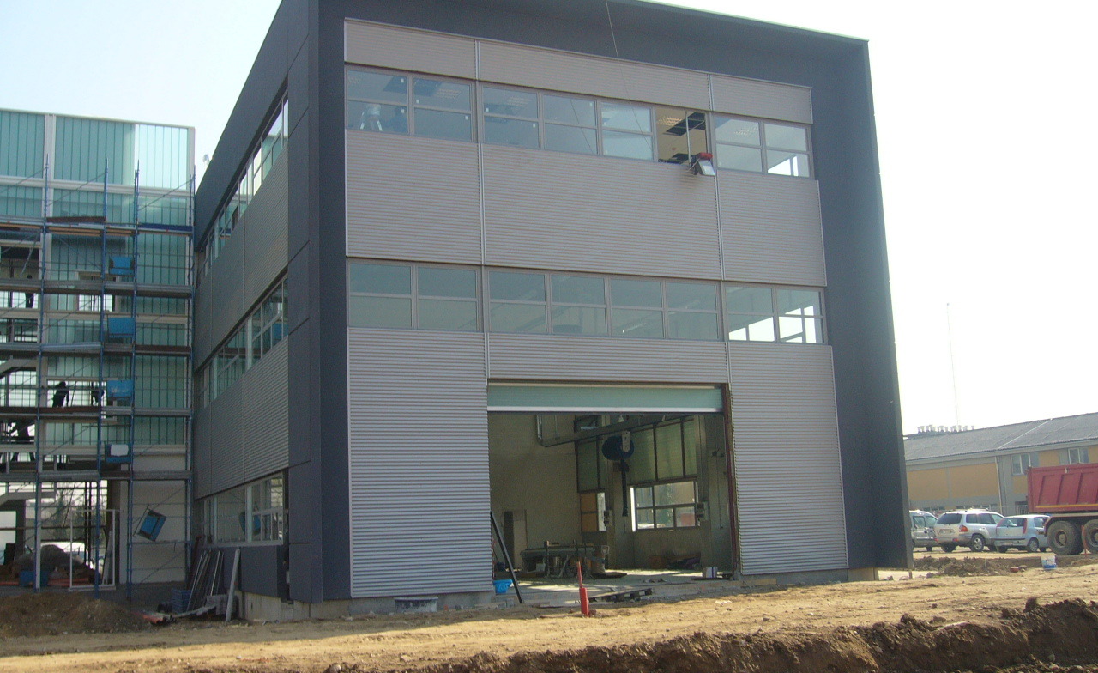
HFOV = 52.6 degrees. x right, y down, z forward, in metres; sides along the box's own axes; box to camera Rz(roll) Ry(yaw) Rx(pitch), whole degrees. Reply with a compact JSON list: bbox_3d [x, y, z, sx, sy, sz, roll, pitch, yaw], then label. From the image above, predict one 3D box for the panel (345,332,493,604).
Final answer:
[{"bbox_3d":[-2.596,2.498,22.488,2.899,5.297,0.100,2,-10,-24],"label":"panel"}]

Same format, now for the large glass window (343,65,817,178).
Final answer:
[{"bbox_3d":[1.198,-4.818,25.778,12.062,1.470,0.100,2,-10,-24],"label":"large glass window"}]

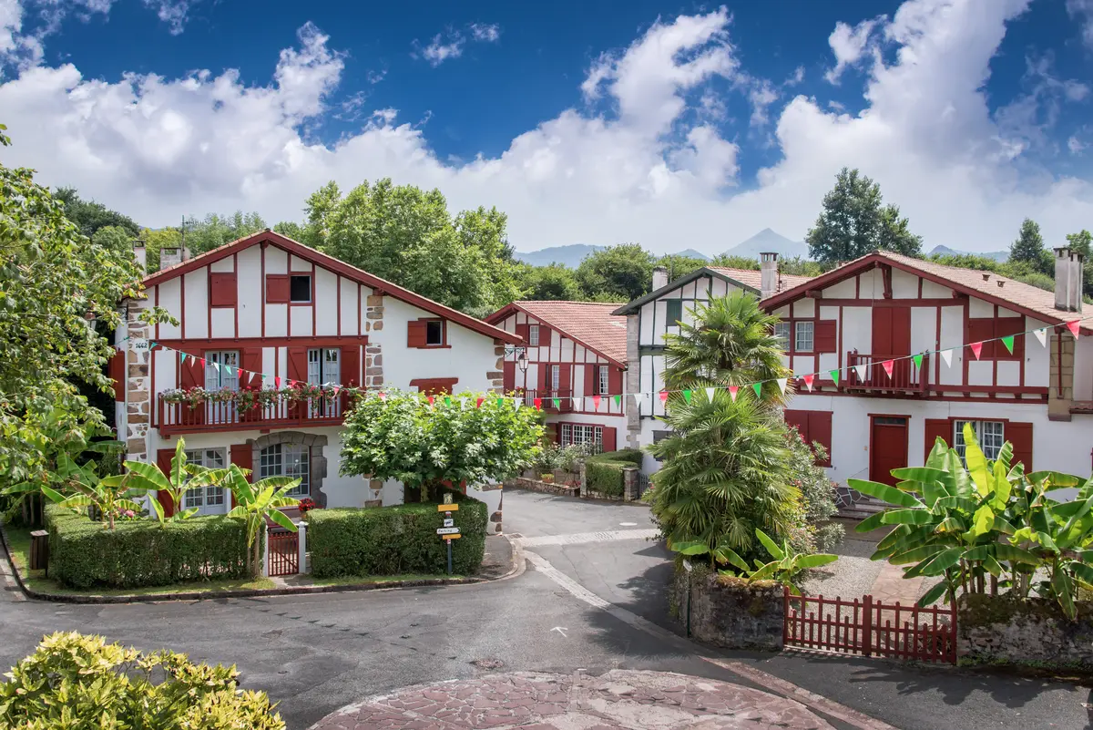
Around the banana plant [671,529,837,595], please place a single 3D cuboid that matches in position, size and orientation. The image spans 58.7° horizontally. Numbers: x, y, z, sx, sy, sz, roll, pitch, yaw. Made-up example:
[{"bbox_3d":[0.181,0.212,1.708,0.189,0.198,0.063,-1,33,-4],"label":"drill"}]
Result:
[{"bbox_3d":[4.179,4.106,19.600,3.200,1.490,1.800,1,3,9],"label":"banana plant"}]

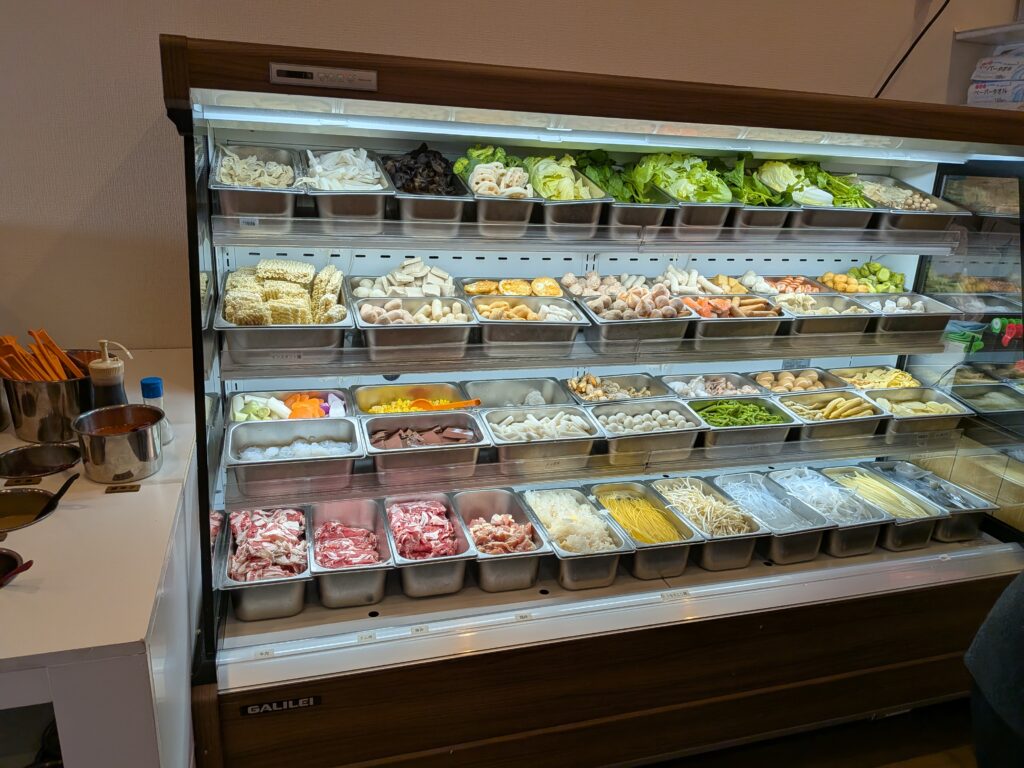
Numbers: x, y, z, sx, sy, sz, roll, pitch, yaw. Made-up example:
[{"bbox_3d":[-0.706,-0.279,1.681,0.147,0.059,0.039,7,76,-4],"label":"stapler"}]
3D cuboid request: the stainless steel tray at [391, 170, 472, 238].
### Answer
[{"bbox_3d":[-0.194,-0.410,1.572,0.162,0.100,0.265,-2,34,-16],"label":"stainless steel tray"}]

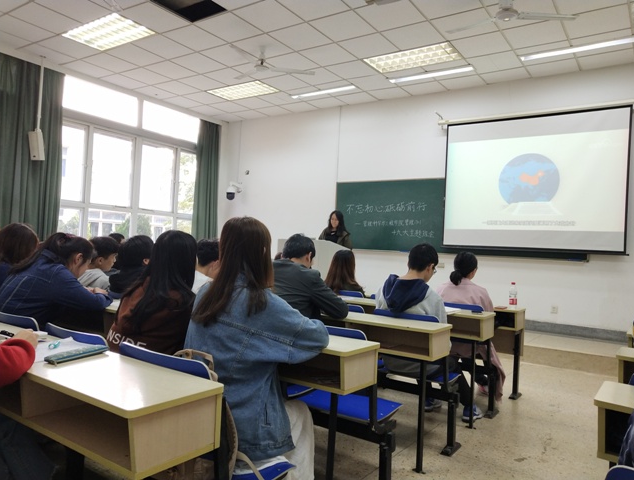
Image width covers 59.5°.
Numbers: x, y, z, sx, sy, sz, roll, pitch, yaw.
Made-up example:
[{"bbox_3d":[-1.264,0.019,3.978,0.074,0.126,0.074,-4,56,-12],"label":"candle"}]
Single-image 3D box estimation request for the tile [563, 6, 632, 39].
[{"bbox_3d":[2.875,-2.234,5.755,0.600,0.020,0.600,2,-1,35],"label":"tile"}]

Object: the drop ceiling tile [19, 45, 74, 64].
[{"bbox_3d":[-3.662,-2.504,7.519,0.530,0.020,0.600,2,-2,35],"label":"drop ceiling tile"}]

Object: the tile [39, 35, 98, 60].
[{"bbox_3d":[-3.264,-2.557,7.392,0.600,0.030,0.600,2,-1,35],"label":"tile"}]

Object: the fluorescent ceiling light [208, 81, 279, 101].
[{"bbox_3d":[-1.145,-2.294,8.564,1.200,0.080,0.600,1,-3,34],"label":"fluorescent ceiling light"}]

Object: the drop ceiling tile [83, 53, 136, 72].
[{"bbox_3d":[-2.844,-2.434,7.672,0.600,0.020,0.600,1,-3,34],"label":"drop ceiling tile"}]

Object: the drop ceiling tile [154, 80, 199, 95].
[{"bbox_3d":[-2.251,-2.484,9.046,0.600,0.030,0.600,2,-1,35],"label":"drop ceiling tile"}]

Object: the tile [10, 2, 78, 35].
[{"bbox_3d":[-3.107,-2.532,6.390,0.600,0.020,0.600,2,-2,35],"label":"tile"}]

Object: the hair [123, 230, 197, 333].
[{"bbox_3d":[-0.645,0.168,2.300,0.250,0.410,0.220,2,-1,35],"label":"hair"}]

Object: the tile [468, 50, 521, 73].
[{"bbox_3d":[2.266,-2.252,7.045,0.600,0.030,0.600,2,-1,35],"label":"tile"}]

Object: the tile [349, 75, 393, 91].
[{"bbox_3d":[0.788,-2.217,7.859,0.600,0.020,0.600,1,-3,34],"label":"tile"}]

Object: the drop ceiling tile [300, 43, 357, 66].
[{"bbox_3d":[0.155,-2.347,7.062,0.600,0.020,0.600,2,-1,35],"label":"drop ceiling tile"}]

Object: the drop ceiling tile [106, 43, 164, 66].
[{"bbox_3d":[-2.422,-2.466,7.456,0.600,0.020,0.600,2,-1,35],"label":"drop ceiling tile"}]

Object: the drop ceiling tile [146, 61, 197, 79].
[{"bbox_3d":[-2.068,-2.398,7.822,0.600,0.020,0.600,2,-2,35],"label":"drop ceiling tile"}]

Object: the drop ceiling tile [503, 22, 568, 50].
[{"bbox_3d":[2.377,-2.224,6.039,0.600,0.020,0.600,1,-3,34],"label":"drop ceiling tile"}]

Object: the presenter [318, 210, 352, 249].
[{"bbox_3d":[0.267,0.337,8.665,0.470,1.600,0.330,2,-1,35],"label":"presenter"}]

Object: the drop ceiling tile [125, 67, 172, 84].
[{"bbox_3d":[-2.499,-2.392,8.141,0.600,0.020,0.600,1,-3,34],"label":"drop ceiling tile"}]

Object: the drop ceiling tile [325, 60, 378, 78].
[{"bbox_3d":[0.470,-2.257,7.391,0.600,0.020,0.600,1,-3,34],"label":"drop ceiling tile"}]

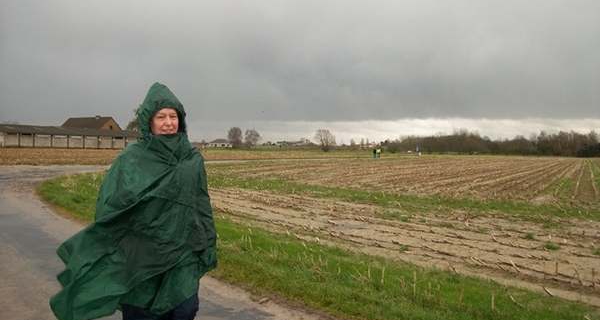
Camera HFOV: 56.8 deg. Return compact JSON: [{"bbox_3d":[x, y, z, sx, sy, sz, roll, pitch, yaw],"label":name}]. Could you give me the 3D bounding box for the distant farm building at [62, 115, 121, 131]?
[{"bbox_3d":[-50.744,-6.863,135.000,14.000,7.600,9.500,2,1,22],"label":"distant farm building"}]

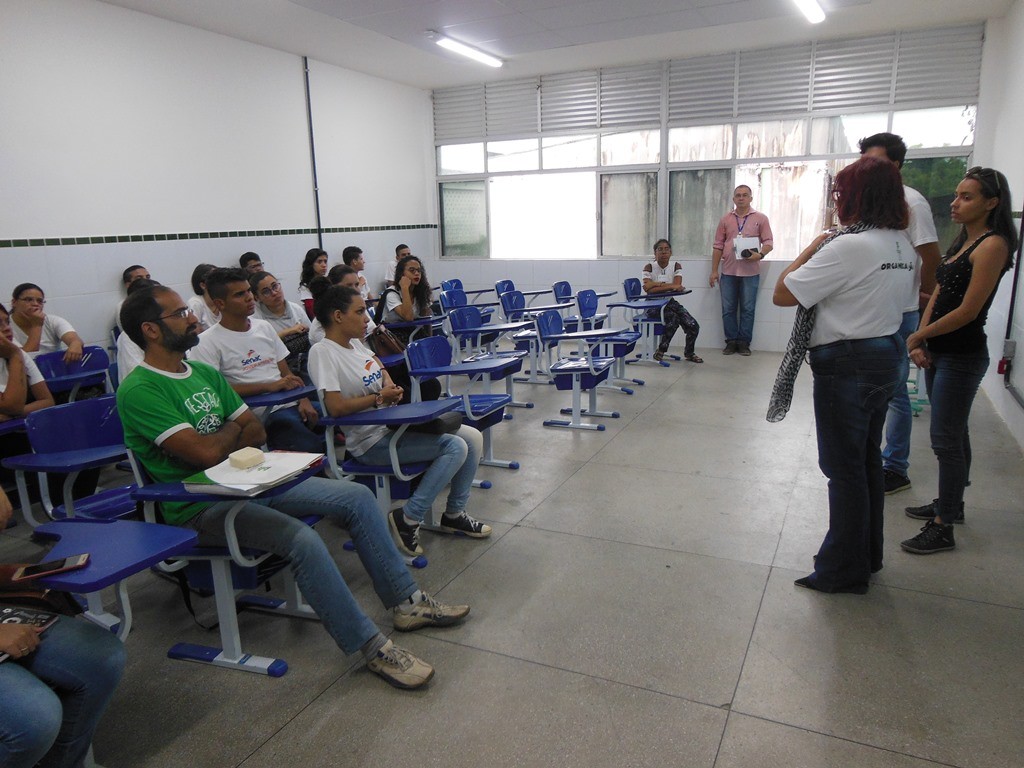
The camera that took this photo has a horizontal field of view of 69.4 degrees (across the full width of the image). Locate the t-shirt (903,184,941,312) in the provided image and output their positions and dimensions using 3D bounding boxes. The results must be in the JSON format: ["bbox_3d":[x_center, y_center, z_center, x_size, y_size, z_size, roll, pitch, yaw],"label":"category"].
[{"bbox_3d":[1.913,-0.701,3.825,0.290,0.680,0.500,-6,13,-19],"label":"t-shirt"}]

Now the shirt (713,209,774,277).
[{"bbox_3d":[2.426,-1.488,7.750,0.600,0.730,0.310,2,13,16],"label":"shirt"}]

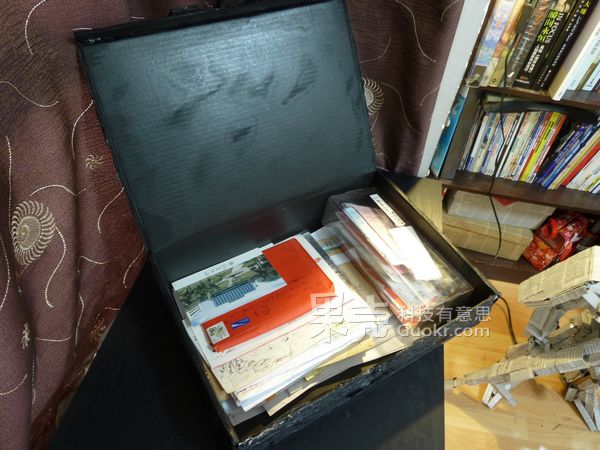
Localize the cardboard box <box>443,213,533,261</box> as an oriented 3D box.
[{"bbox_3d":[0.747,-0.002,1.813,0.355,0.124,0.215,13,39,8],"label":"cardboard box"}]

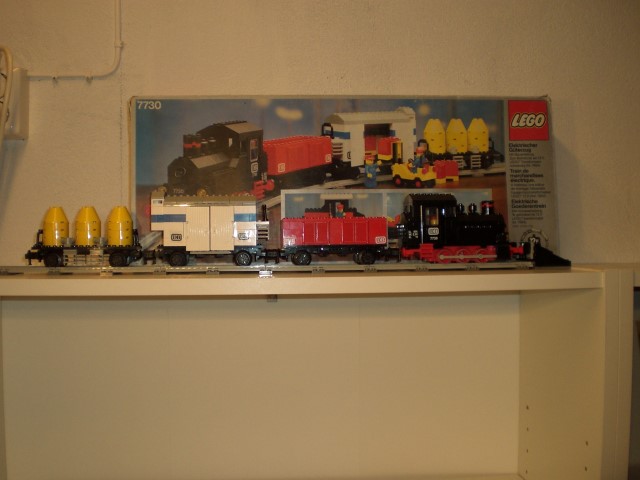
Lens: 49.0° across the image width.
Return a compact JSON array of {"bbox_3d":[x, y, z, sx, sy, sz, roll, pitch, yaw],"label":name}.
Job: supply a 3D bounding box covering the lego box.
[{"bbox_3d":[0.036,-0.080,0.980,0.575,0.230,0.080,-1,0,-5],"label":"lego box"}]

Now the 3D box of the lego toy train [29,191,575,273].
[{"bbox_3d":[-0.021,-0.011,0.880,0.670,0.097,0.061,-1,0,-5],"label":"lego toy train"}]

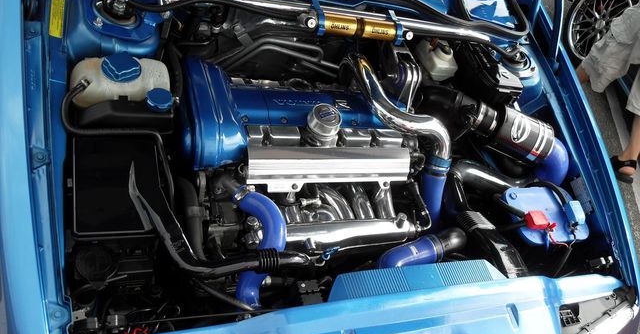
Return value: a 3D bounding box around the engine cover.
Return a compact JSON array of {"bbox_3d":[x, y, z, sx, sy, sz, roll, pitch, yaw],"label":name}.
[{"bbox_3d":[-0.043,-0.090,1.265,0.540,0.150,0.270,-1,62,-24],"label":"engine cover"}]

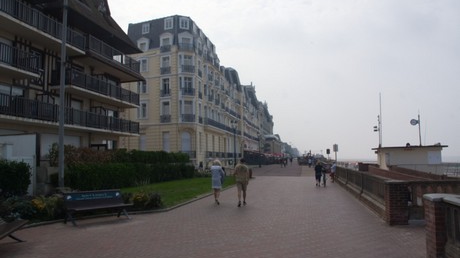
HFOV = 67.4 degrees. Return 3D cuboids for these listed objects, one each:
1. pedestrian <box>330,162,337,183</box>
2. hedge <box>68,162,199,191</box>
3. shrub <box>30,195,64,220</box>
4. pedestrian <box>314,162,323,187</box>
[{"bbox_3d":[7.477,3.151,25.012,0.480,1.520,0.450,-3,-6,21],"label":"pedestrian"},{"bbox_3d":[-6.233,3.345,25.904,1.100,1.500,15.130,-3,-6,17],"label":"hedge"},{"bbox_3d":[-5.337,2.266,10.101,0.750,0.700,0.880,-5,-7,41],"label":"shrub"},{"bbox_3d":[5.504,2.768,21.562,0.500,1.640,0.400,-2,-5,13],"label":"pedestrian"}]

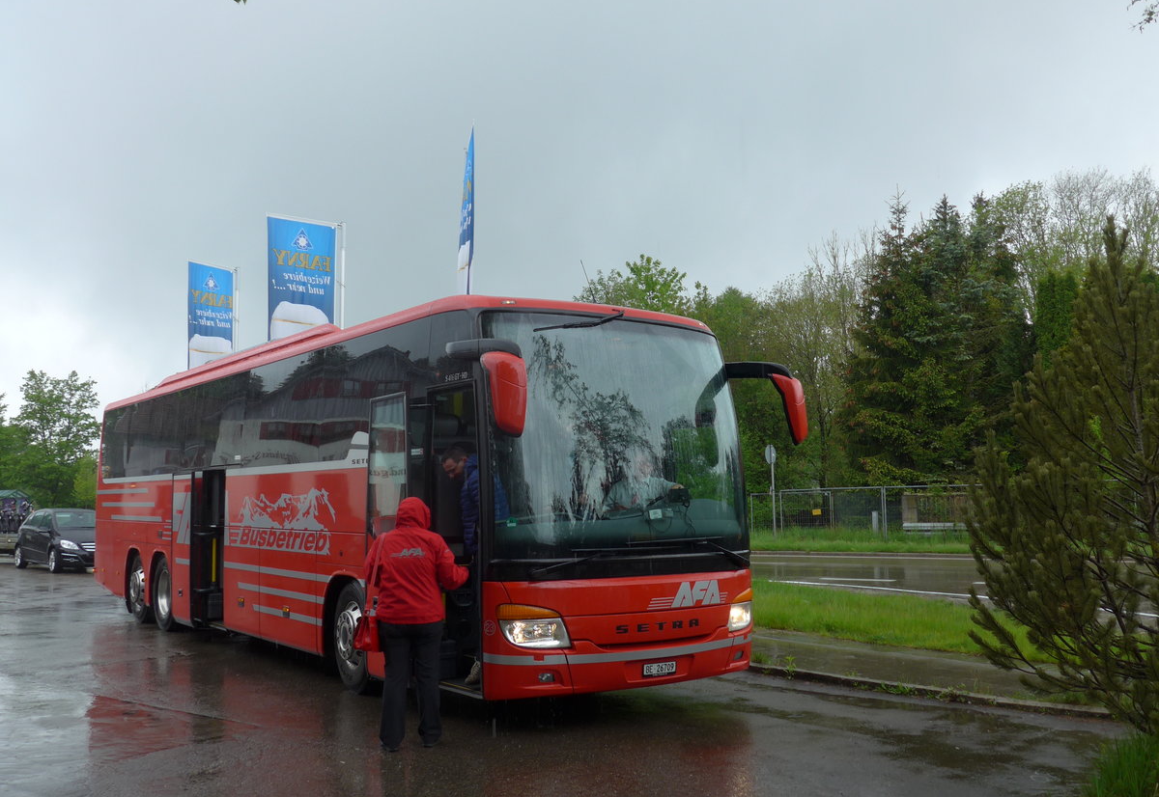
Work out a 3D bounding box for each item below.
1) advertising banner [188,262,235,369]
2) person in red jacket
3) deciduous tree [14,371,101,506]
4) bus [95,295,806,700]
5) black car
[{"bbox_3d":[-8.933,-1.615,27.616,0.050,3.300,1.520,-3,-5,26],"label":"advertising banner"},{"bbox_3d":[-1.132,1.563,8.019,0.700,1.720,0.500,-1,-5,0],"label":"person in red jacket"},{"bbox_3d":[-22.000,2.366,48.156,4.200,7.300,4.200,-1,-5,0],"label":"deciduous tree"},{"bbox_3d":[-3.121,1.129,13.858,2.700,3.600,13.100,2,-6,-35],"label":"bus"},{"bbox_3d":[-13.282,3.648,29.704,1.780,1.600,4.270,3,-6,-42],"label":"black car"}]

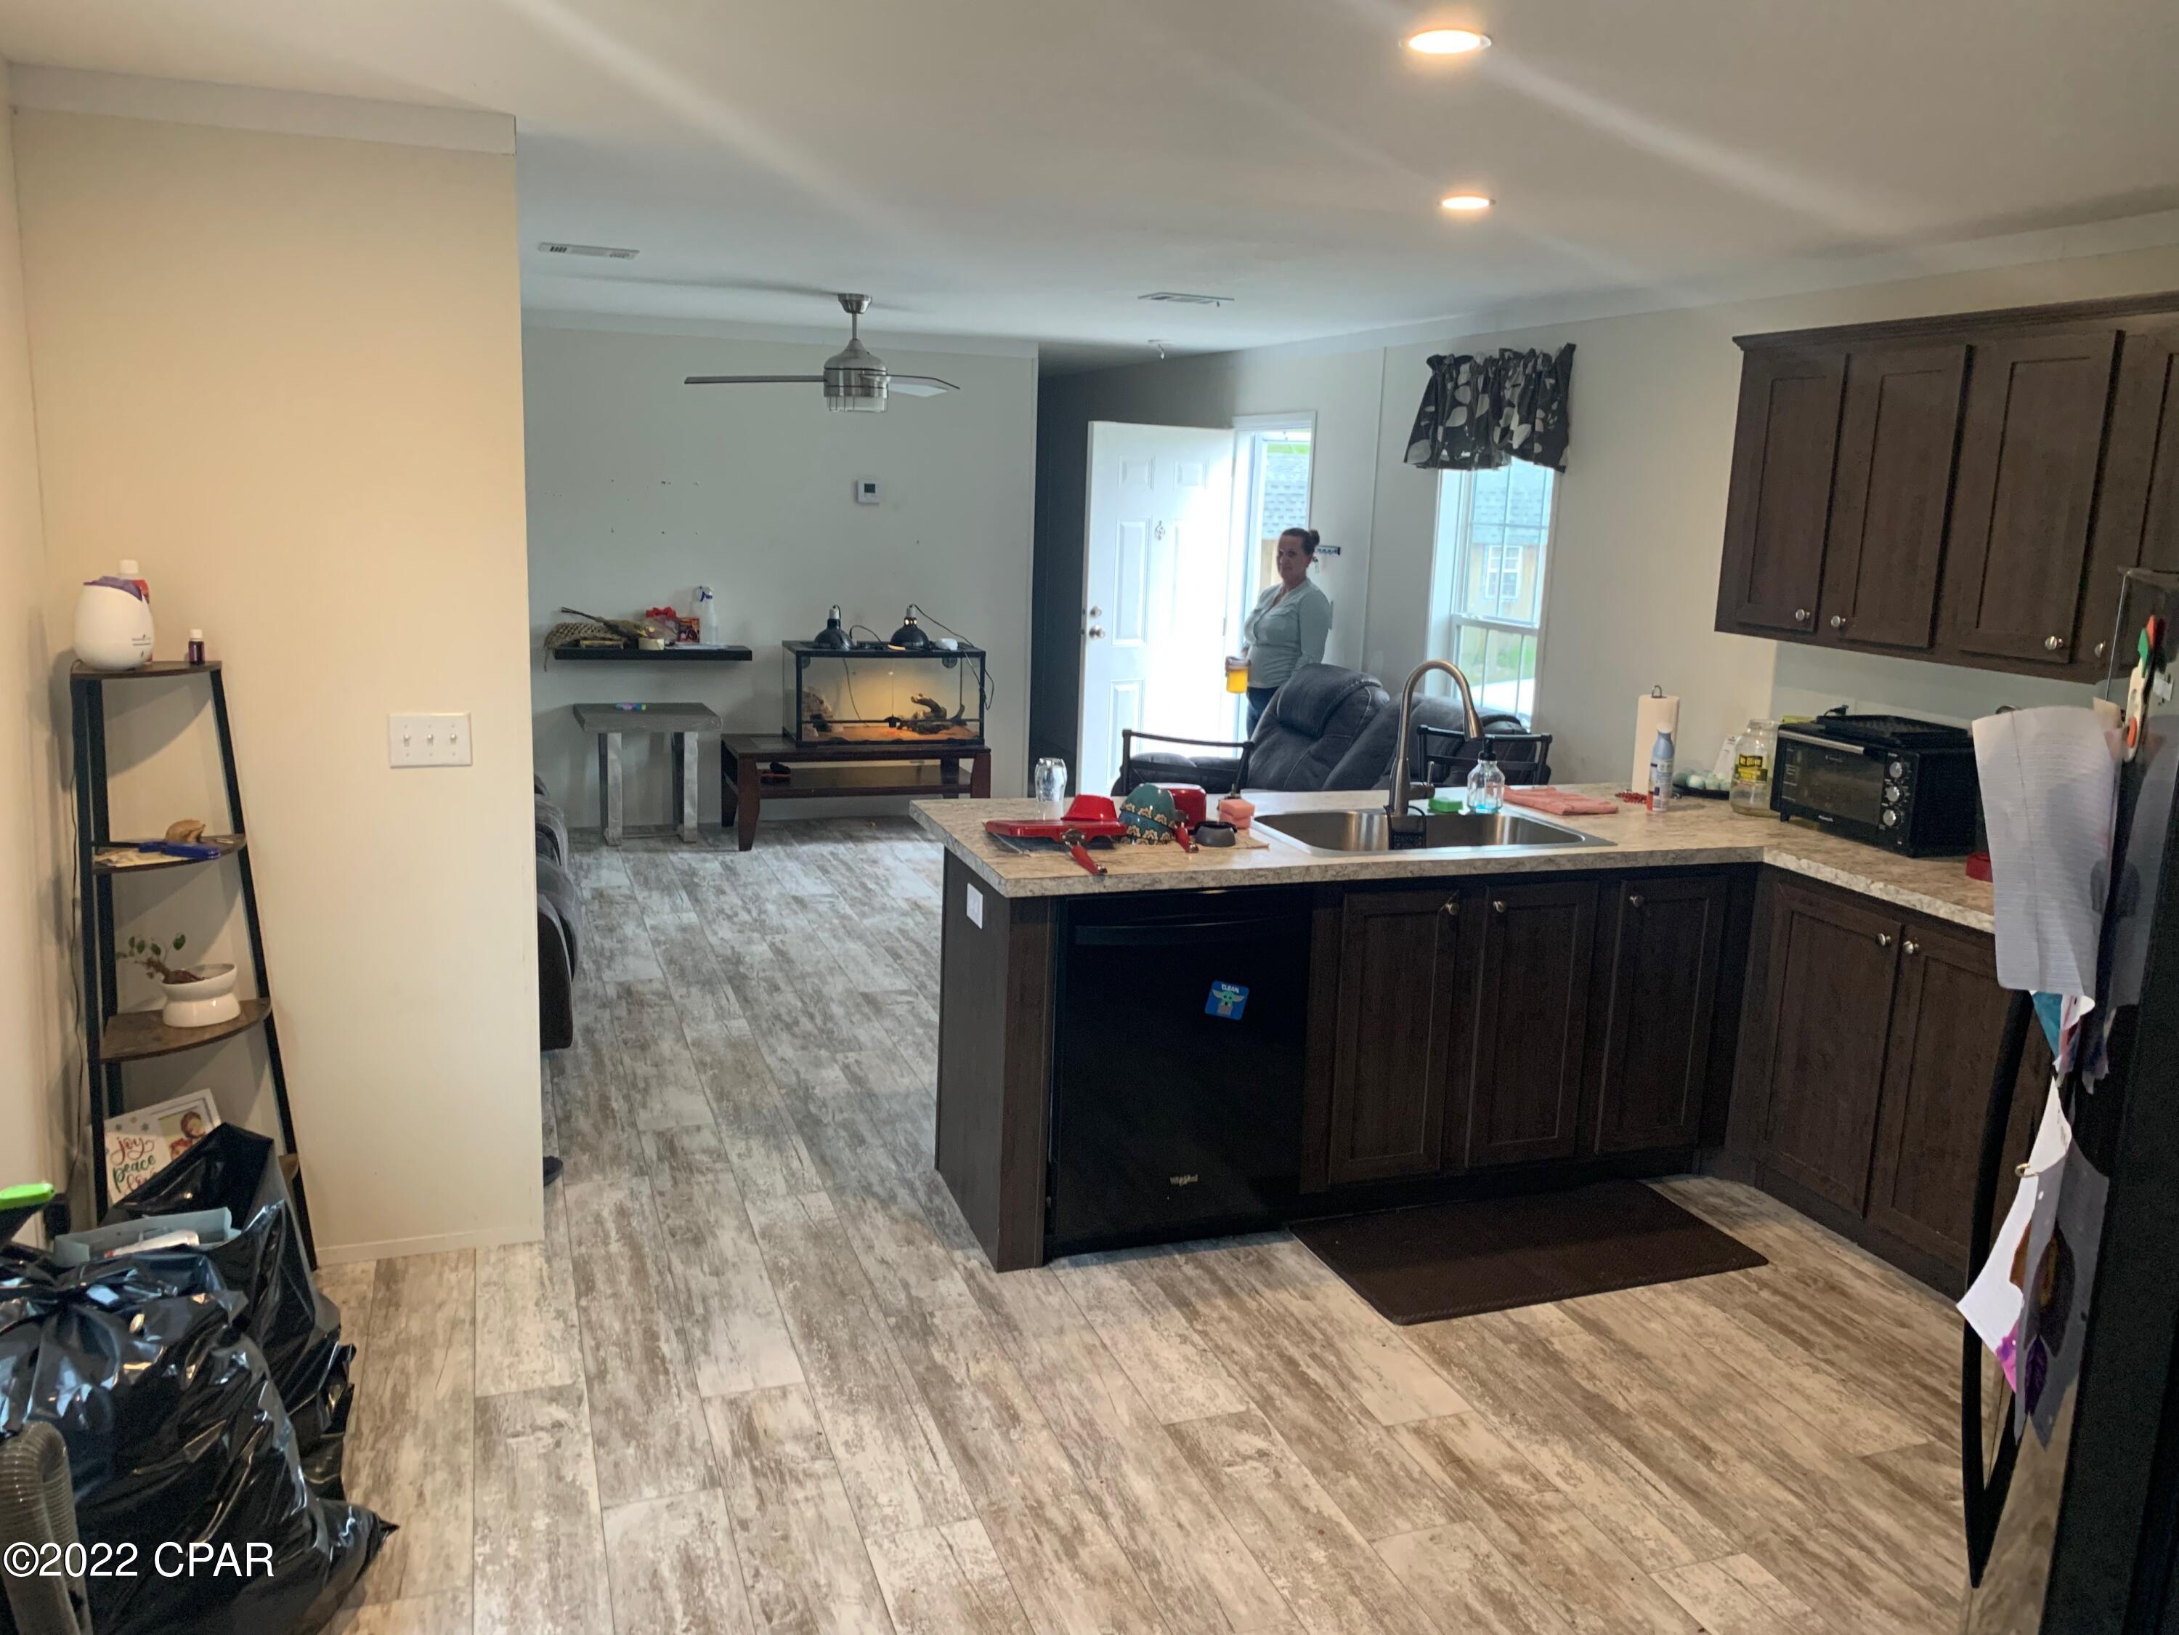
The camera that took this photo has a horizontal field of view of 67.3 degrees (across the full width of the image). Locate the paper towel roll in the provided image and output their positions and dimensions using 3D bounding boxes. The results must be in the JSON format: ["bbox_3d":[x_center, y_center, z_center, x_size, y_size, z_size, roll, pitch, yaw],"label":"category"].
[{"bbox_3d":[1.705,-0.228,4.939,0.118,0.300,0.118,2,11,0],"label":"paper towel roll"}]

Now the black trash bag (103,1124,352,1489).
[{"bbox_3d":[-1.501,0.859,2.834,0.420,0.580,0.470,-2,12,-20],"label":"black trash bag"}]

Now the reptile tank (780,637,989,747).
[{"bbox_3d":[-1.051,-0.619,8.252,0.930,0.470,0.475,-2,12,-20],"label":"reptile tank"}]

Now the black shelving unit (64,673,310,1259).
[{"bbox_3d":[-1.778,0.375,3.249,0.360,1.340,0.370,-2,12,-20],"label":"black shelving unit"}]

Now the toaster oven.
[{"bbox_3d":[2.128,-0.085,4.409,0.280,0.280,0.510,-1,12,-17],"label":"toaster oven"}]

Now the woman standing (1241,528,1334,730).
[{"bbox_3d":[0.827,-0.449,7.233,0.380,1.620,0.460,-5,13,-34],"label":"woman standing"}]

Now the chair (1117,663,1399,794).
[{"bbox_3d":[0.717,-0.130,7.117,1.000,1.020,0.970,-2,12,-20],"label":"chair"}]

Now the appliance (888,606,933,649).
[{"bbox_3d":[-0.901,-0.953,8.214,0.205,0.198,0.205,-2,12,-20],"label":"appliance"}]

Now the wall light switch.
[{"bbox_3d":[-1.393,-0.162,3.463,0.160,0.114,0.020,-2,12,-20],"label":"wall light switch"}]

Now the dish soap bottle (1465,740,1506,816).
[{"bbox_3d":[1.094,-0.116,4.509,0.097,0.205,0.097,4,11,10],"label":"dish soap bottle"}]

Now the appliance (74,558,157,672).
[{"bbox_3d":[-1.852,-0.373,3.088,0.135,0.185,0.135,6,12,16],"label":"appliance"}]

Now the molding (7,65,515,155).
[{"bbox_3d":[-1.567,-1.357,3.140,0.878,0.076,0.025,-2,12,-20],"label":"molding"}]

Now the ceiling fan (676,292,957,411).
[{"bbox_3d":[-1.022,-1.799,6.324,1.130,0.435,1.200,1,11,-8],"label":"ceiling fan"}]

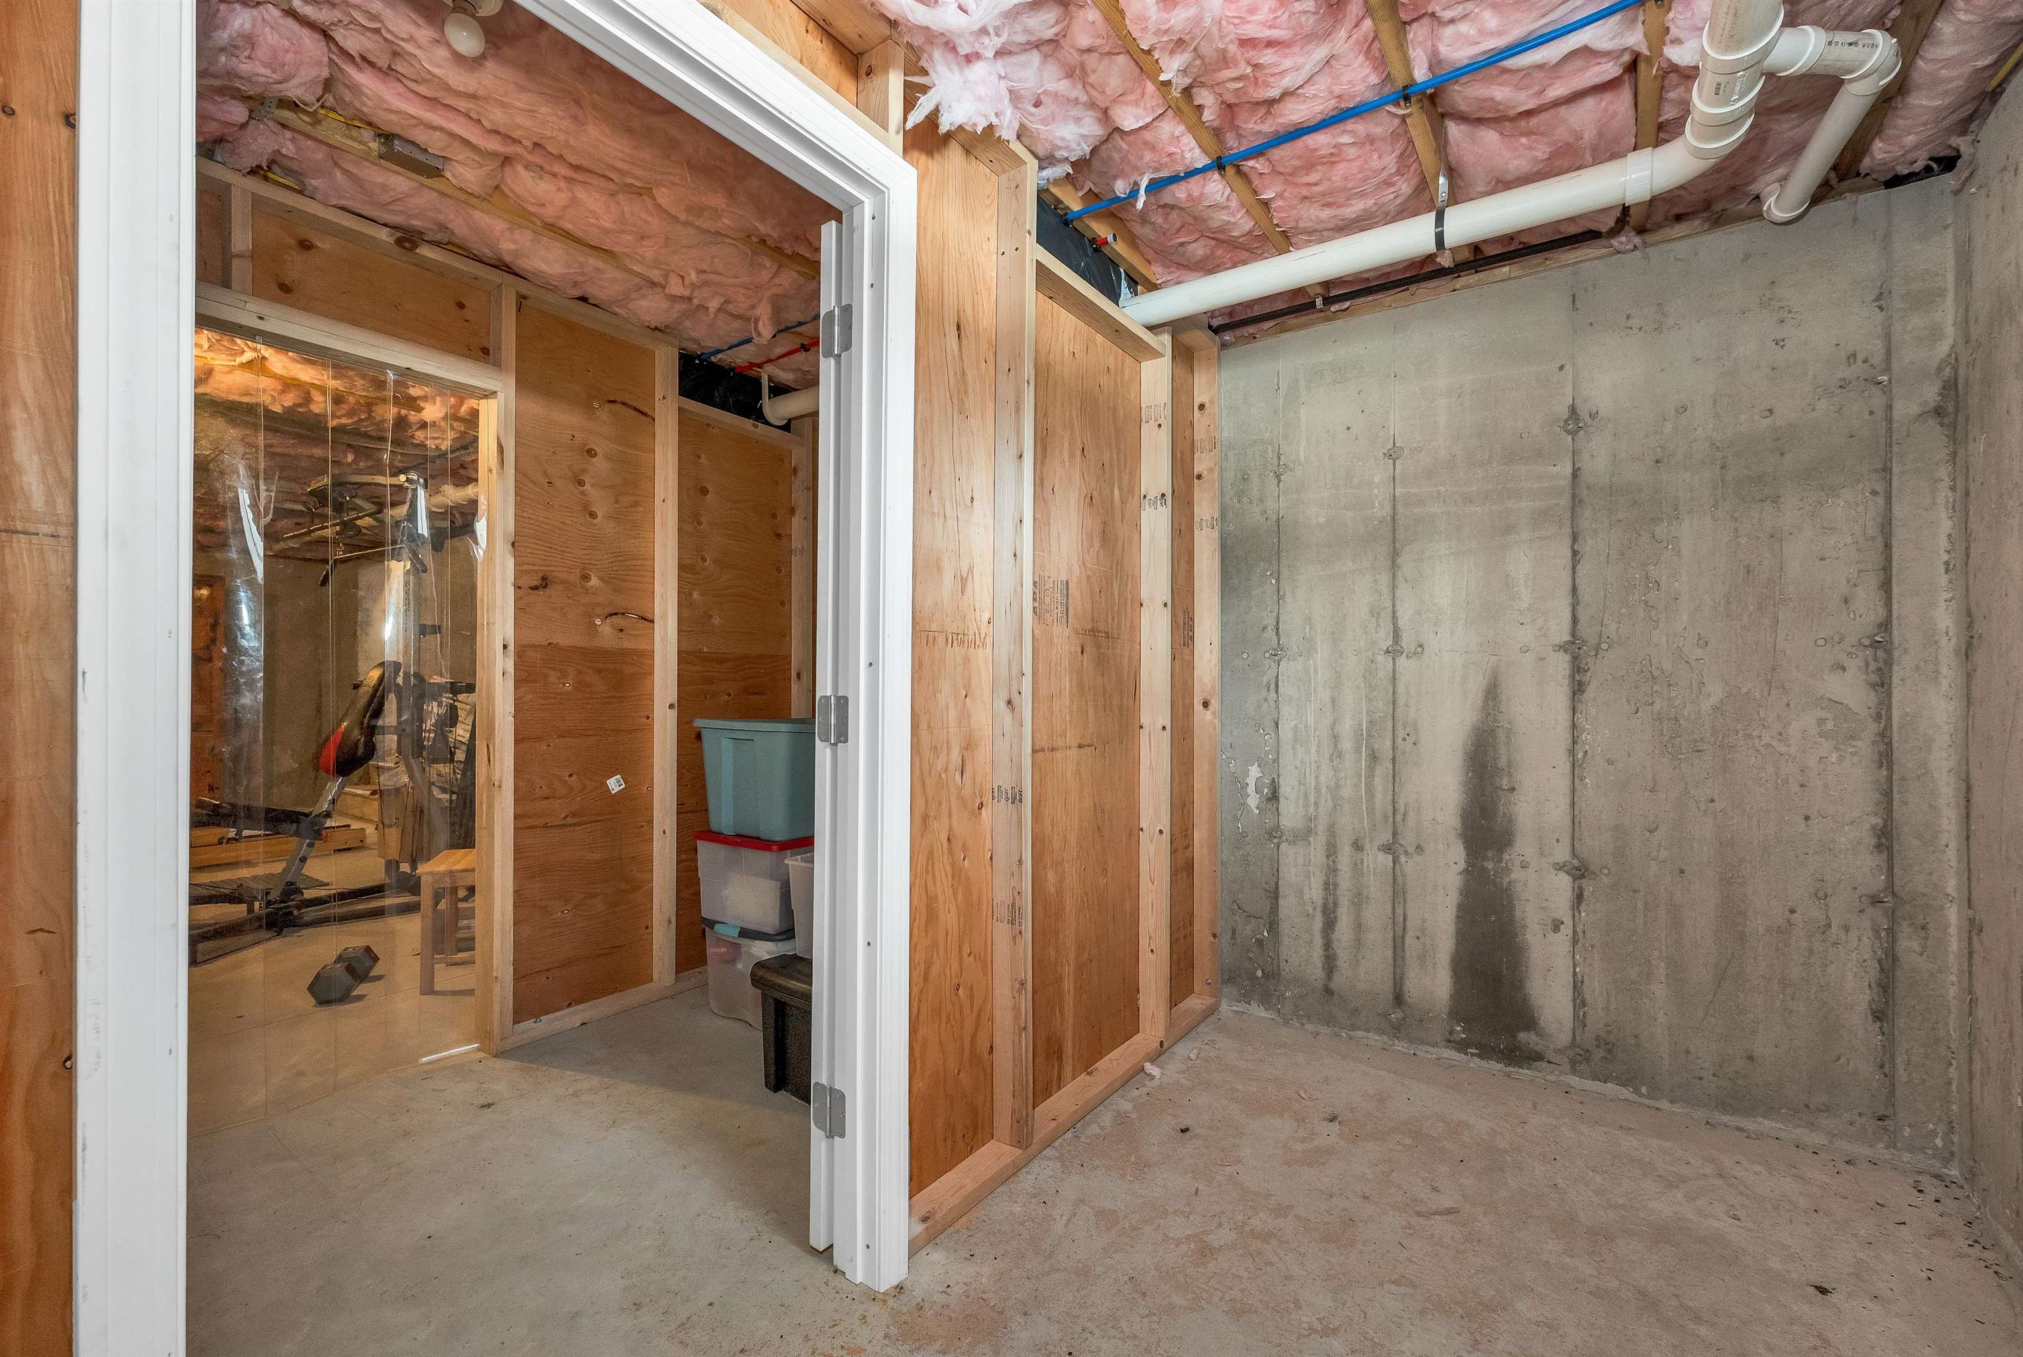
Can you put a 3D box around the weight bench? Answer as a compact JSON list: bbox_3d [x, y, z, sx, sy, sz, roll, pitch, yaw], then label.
[{"bbox_3d":[-3.270,0.540,3.470,0.460,1.220,1.150,0,0,12],"label":"weight bench"}]

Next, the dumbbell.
[{"bbox_3d":[-2.458,1.085,2.922,0.138,0.120,0.290,0,0,-25],"label":"dumbbell"}]

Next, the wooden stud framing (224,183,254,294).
[{"bbox_3d":[-1.929,-1.080,1.976,0.089,0.262,0.038,0,0,36],"label":"wooden stud framing"}]

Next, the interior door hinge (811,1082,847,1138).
[{"bbox_3d":[-0.358,0.850,1.553,0.090,0.093,0.014,0,0,36],"label":"interior door hinge"}]

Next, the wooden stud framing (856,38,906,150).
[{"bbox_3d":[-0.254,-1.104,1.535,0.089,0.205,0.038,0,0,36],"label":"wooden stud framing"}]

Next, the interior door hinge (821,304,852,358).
[{"bbox_3d":[-0.347,-0.684,1.555,0.090,0.093,0.014,0,0,36],"label":"interior door hinge"}]

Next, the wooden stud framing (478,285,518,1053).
[{"bbox_3d":[-1.586,-0.028,2.445,0.100,2.345,0.060,0,0,36],"label":"wooden stud framing"}]

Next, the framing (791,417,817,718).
[{"bbox_3d":[-0.892,0.003,3.380,0.089,2.220,0.038,0,0,36],"label":"framing"}]

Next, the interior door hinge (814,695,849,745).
[{"bbox_3d":[-0.353,0.081,1.554,0.090,0.093,0.014,0,0,36],"label":"interior door hinge"}]

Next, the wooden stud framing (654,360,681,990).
[{"bbox_3d":[-1.258,-0.041,2.884,0.089,2.300,0.038,0,0,36],"label":"wooden stud framing"}]

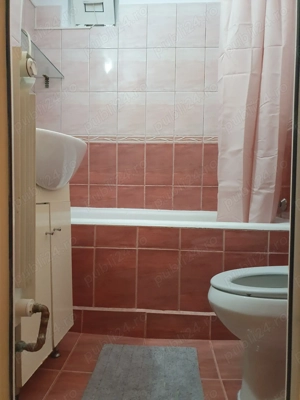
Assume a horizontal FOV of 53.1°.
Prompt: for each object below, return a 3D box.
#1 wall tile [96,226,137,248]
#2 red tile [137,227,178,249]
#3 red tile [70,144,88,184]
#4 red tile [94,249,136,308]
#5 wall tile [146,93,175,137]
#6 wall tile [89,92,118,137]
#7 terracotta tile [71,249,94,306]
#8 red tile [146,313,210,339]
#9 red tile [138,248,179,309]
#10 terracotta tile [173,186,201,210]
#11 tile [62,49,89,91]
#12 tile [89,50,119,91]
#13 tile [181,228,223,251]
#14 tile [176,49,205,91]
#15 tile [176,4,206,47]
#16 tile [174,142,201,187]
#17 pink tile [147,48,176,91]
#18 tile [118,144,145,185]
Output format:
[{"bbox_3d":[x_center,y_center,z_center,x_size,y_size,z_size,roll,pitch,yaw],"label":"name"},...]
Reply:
[{"bbox_3d":[-0.161,0.175,1.430,0.200,0.106,0.012,1,2,3],"label":"wall tile"},{"bbox_3d":[0.043,0.181,1.410,0.200,0.103,0.015,1,3,4],"label":"red tile"},{"bbox_3d":[-0.533,-0.258,2.158,0.200,0.297,0.015,1,3,4],"label":"red tile"},{"bbox_3d":[-0.165,0.376,1.437,0.200,0.293,0.012,1,2,3],"label":"red tile"},{"bbox_3d":[0.072,-0.608,2.113,0.200,0.301,0.012,1,2,3],"label":"wall tile"},{"bbox_3d":[-0.332,-0.615,2.135,0.200,0.300,0.015,1,1,3],"label":"wall tile"},{"bbox_3d":[-0.366,0.367,1.446,0.200,0.282,0.015,1,1,3],"label":"terracotta tile"},{"bbox_3d":[0.130,0.592,1.416,0.300,0.115,0.015,1,1,3],"label":"red tile"},{"bbox_3d":[0.038,0.380,1.425,0.200,0.293,0.012,1,2,3],"label":"red tile"},{"bbox_3d":[0.265,-0.011,2.119,0.200,0.164,0.015,1,3,4],"label":"terracotta tile"},{"bbox_3d":[-0.521,-0.913,2.129,0.200,0.299,0.015,1,3,4],"label":"tile"},{"bbox_3d":[-0.327,-0.918,2.127,0.200,0.301,0.012,1,2,3],"label":"tile"},{"bbox_3d":[0.243,0.185,1.398,0.200,0.103,0.015,1,3,4],"label":"tile"},{"bbox_3d":[0.280,-0.906,2.090,0.200,0.301,0.012,1,2,3],"label":"tile"},{"bbox_3d":[0.284,-1.207,2.084,0.200,0.300,0.015,1,1,3],"label":"tile"},{"bbox_3d":[0.269,-0.241,2.108,0.200,0.297,0.015,1,3,4],"label":"tile"},{"bbox_3d":[0.077,-0.910,2.102,0.200,0.301,0.012,1,2,3],"label":"pink tile"},{"bbox_3d":[-0.132,-0.250,2.133,0.200,0.297,0.015,1,3,4],"label":"tile"}]

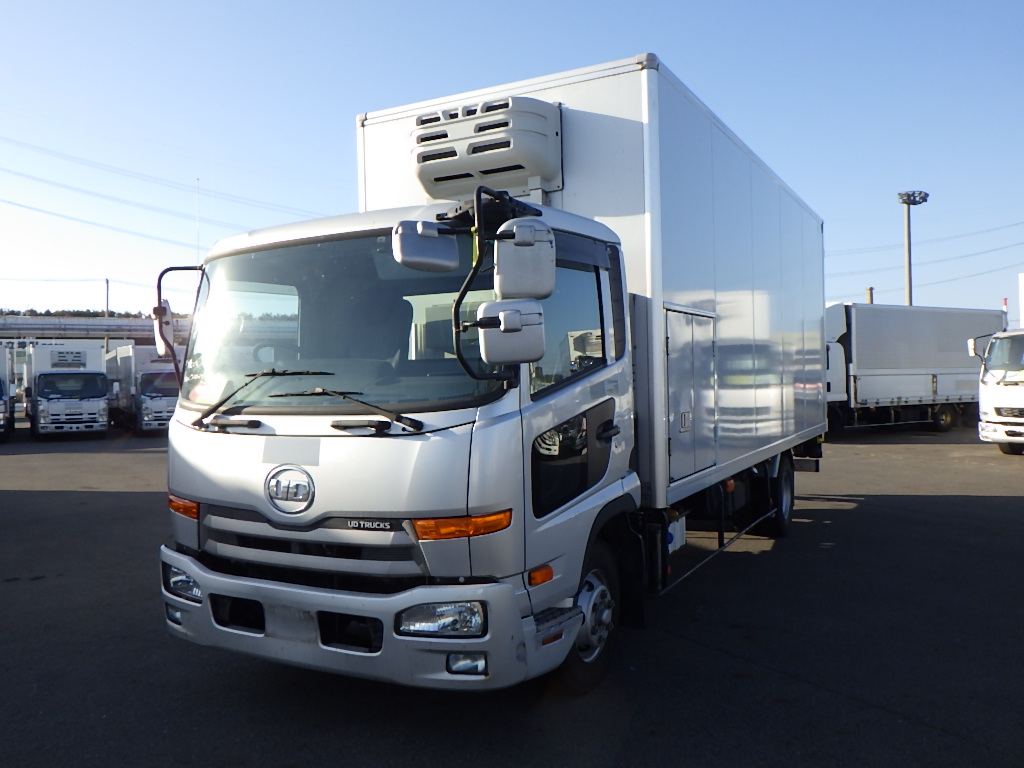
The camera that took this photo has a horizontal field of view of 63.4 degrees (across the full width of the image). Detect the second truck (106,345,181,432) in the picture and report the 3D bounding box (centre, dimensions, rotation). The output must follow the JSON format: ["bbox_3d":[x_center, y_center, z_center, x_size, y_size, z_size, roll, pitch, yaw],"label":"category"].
[{"bbox_3d":[-12.023,0.153,28.434,2.120,2.840,6.500,-1,1,-29],"label":"second truck"}]

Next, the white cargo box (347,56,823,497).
[{"bbox_3d":[1.464,-0.661,8.352,2.240,2.723,6.549,-1,1,29],"label":"white cargo box"}]

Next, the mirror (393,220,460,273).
[{"bbox_3d":[-0.324,-0.521,3.136,0.240,0.180,0.110,-1,-14,-15],"label":"mirror"}]

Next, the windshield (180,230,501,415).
[{"bbox_3d":[-0.926,-0.302,4.039,2.005,0.885,0.220,-1,-14,29],"label":"windshield"}]

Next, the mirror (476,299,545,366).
[{"bbox_3d":[-0.002,-0.204,3.282,0.250,0.260,0.100,-1,1,-9],"label":"mirror"}]

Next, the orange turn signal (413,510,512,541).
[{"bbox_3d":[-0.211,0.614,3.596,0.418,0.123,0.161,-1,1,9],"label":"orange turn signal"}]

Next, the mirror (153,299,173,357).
[{"bbox_3d":[-1.963,-0.318,4.659,0.080,0.315,0.205,-1,1,-35],"label":"mirror"}]

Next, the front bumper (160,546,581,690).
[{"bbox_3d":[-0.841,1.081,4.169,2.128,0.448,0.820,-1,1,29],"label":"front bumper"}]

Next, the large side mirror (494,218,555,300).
[{"bbox_3d":[0.051,-0.503,3.349,0.232,0.320,0.100,-1,1,-8],"label":"large side mirror"}]

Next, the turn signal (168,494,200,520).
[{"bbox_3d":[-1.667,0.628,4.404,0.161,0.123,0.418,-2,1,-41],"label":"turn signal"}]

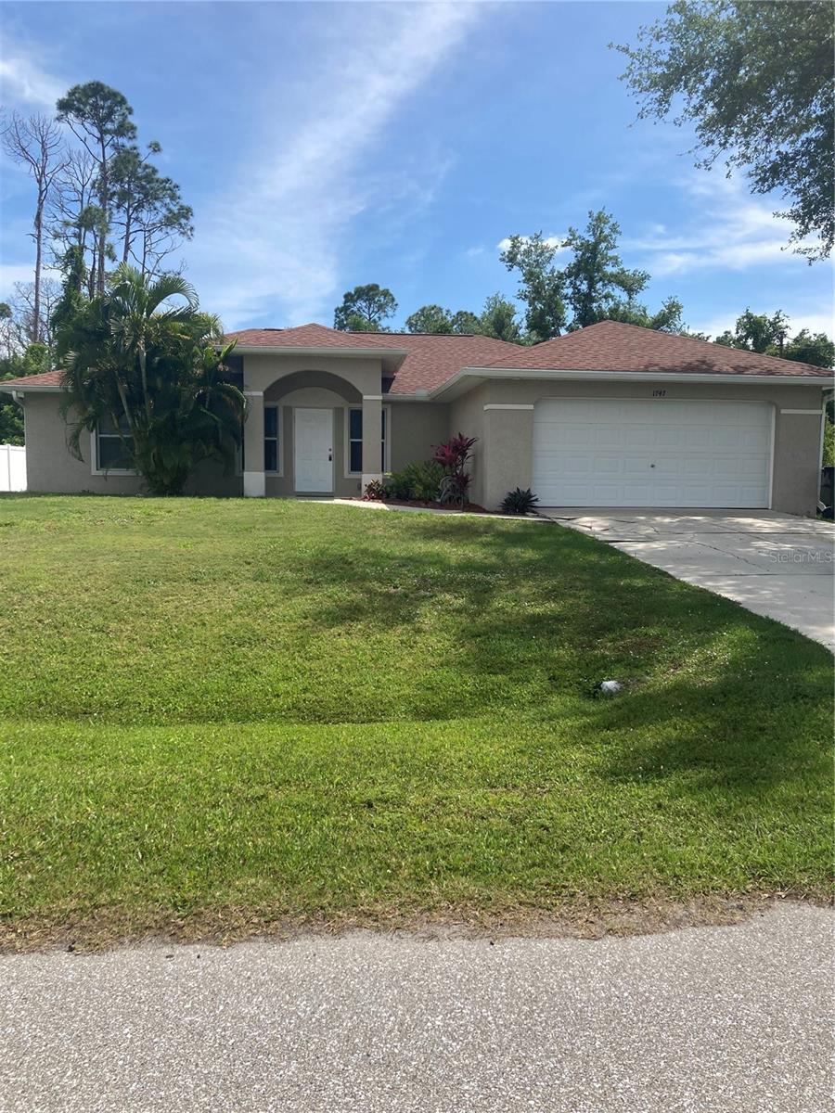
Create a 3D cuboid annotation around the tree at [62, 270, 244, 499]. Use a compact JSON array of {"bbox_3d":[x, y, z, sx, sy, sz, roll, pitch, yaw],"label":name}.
[{"bbox_3d":[-5.785,-3.837,19.600,4.000,5.000,3.600,0,5,-7],"label":"tree"}]

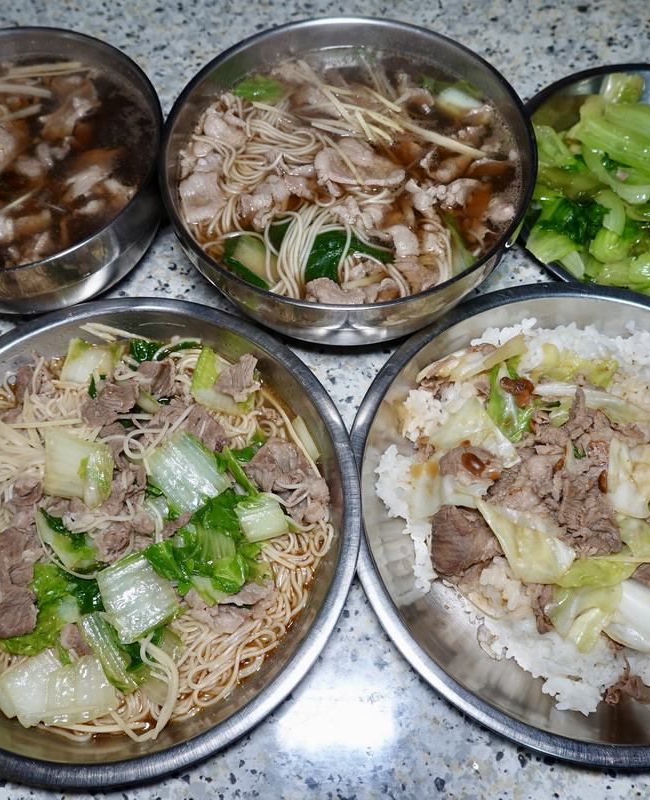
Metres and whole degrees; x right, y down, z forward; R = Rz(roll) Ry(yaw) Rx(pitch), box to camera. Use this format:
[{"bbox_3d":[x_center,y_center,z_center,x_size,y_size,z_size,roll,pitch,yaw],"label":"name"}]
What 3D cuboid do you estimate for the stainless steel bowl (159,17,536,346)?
[{"bbox_3d":[0.011,-0.105,0.421,0.180,0.078,0.180,0,65,0],"label":"stainless steel bowl"}]

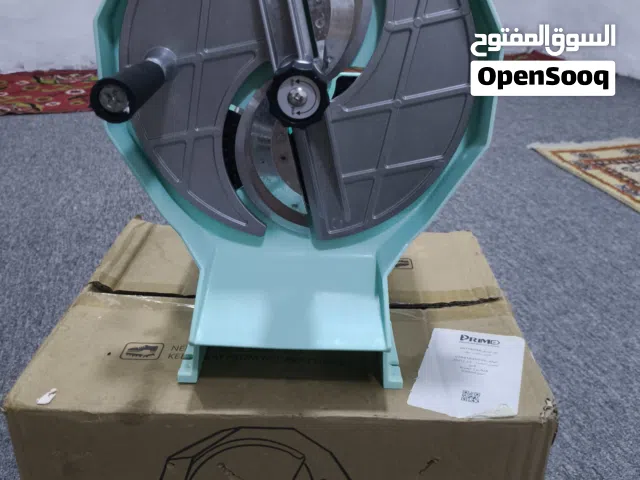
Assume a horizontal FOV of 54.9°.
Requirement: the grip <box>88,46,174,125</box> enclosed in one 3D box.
[{"bbox_3d":[-0.119,-0.106,0.408,0.025,0.025,0.128,1,25,-2],"label":"grip"}]

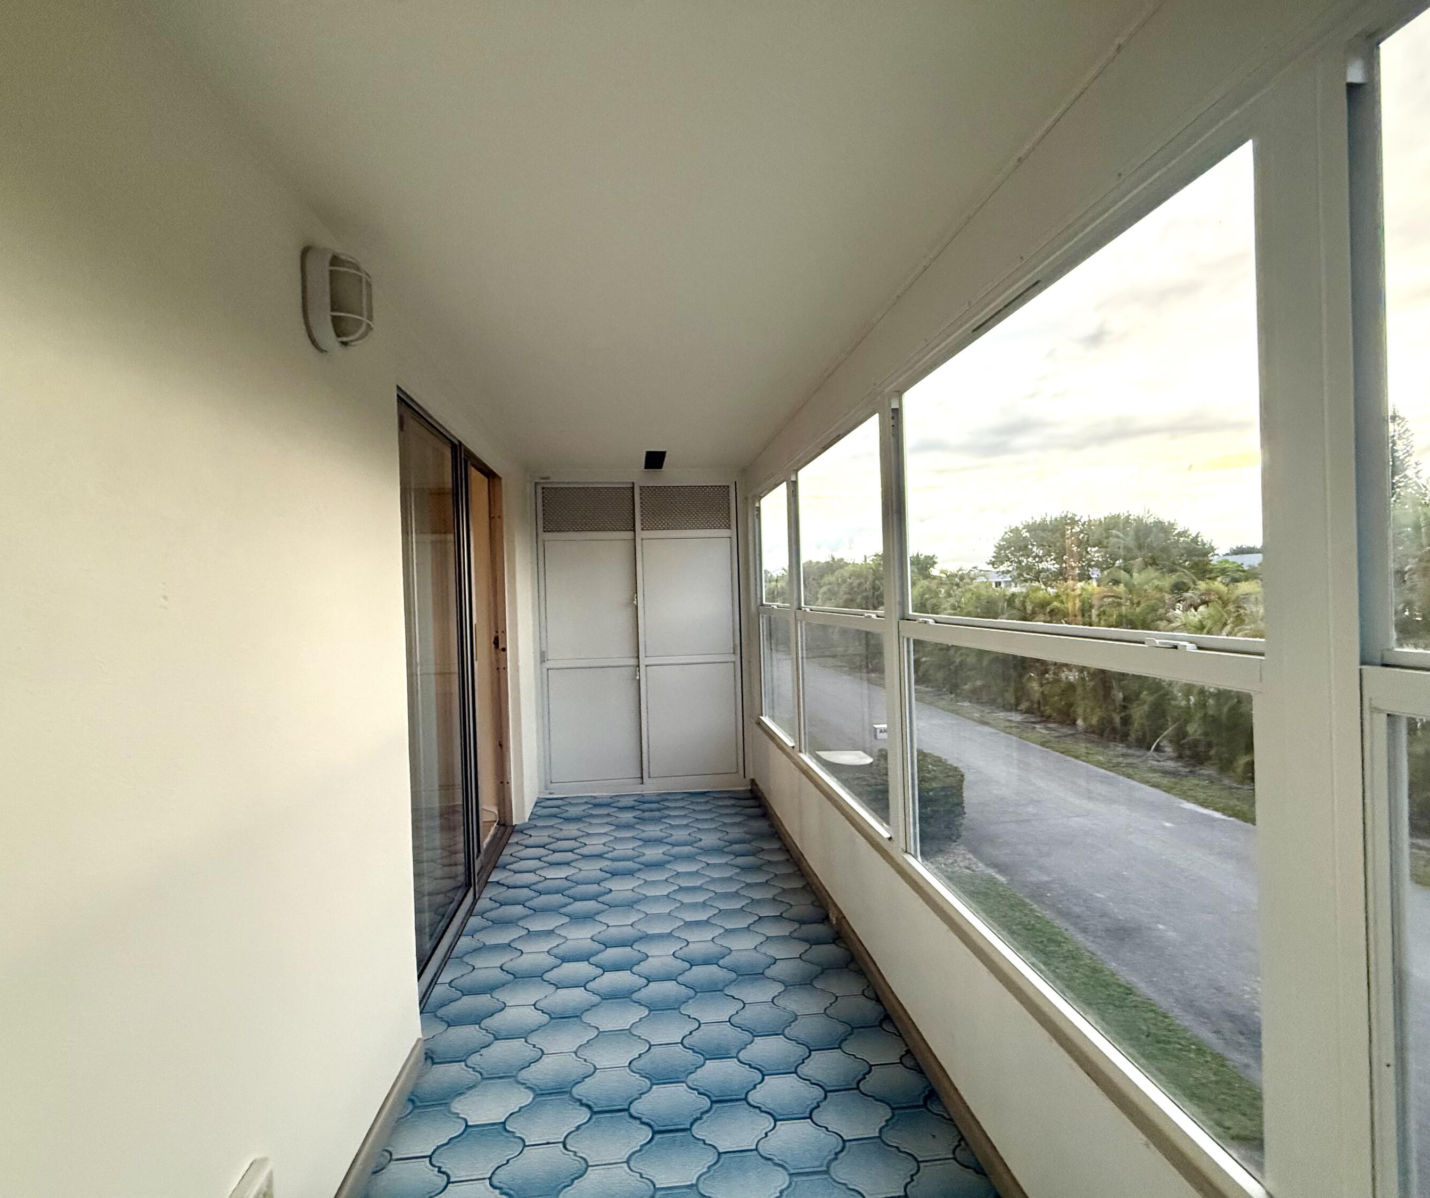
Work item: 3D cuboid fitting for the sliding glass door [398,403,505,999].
[{"bbox_3d":[-1.187,0.340,3.045,0.100,2.100,1.830,-2,1,-7],"label":"sliding glass door"}]

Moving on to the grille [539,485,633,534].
[{"bbox_3d":[-0.896,-0.634,4.580,0.630,0.325,0.030,-2,1,-7],"label":"grille"}]

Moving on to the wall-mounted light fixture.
[{"bbox_3d":[-0.885,-0.709,1.536,0.110,0.240,0.155,-2,1,-7],"label":"wall-mounted light fixture"}]

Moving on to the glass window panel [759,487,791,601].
[{"bbox_3d":[0.378,-0.319,4.080,0.030,0.730,0.860,-2,1,-7],"label":"glass window panel"}]

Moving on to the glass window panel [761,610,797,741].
[{"bbox_3d":[0.386,0.452,4.055,0.030,0.760,0.930,-2,1,-7],"label":"glass window panel"}]

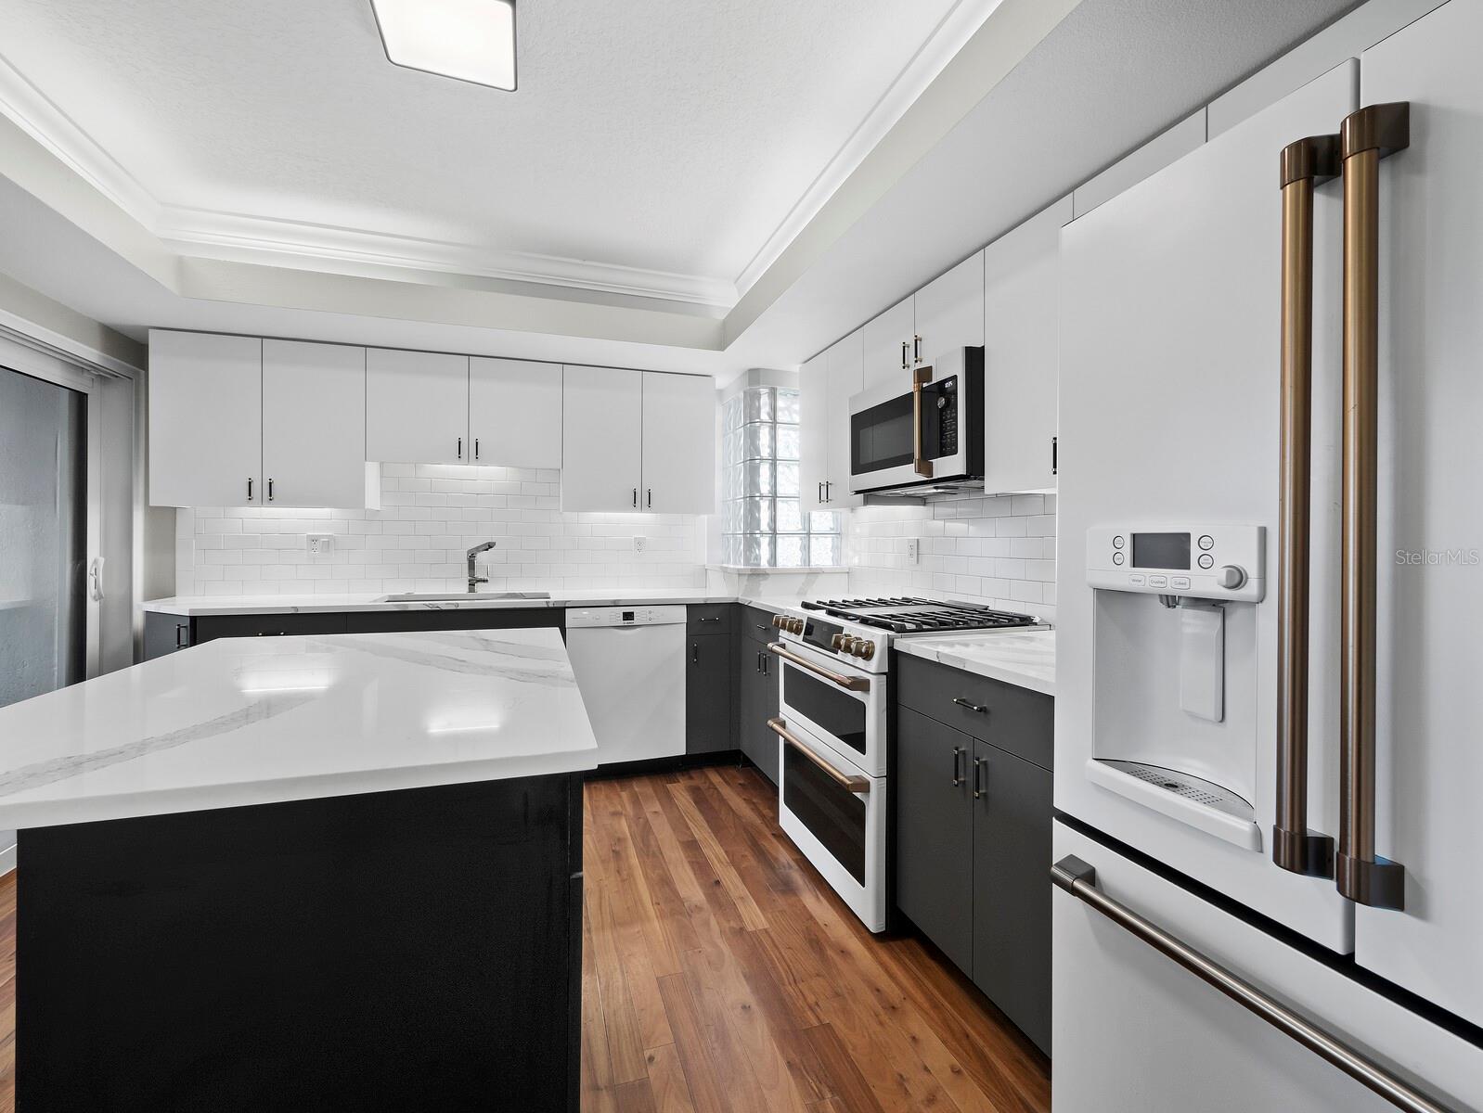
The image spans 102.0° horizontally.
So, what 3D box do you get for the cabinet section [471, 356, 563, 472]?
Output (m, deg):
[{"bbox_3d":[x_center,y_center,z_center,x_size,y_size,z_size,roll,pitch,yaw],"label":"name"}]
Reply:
[{"bbox_3d":[-1.218,-0.741,3.280,0.457,0.557,0.330,0,1,-18],"label":"cabinet section"}]

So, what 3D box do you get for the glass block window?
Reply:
[{"bbox_3d":[0.223,-0.441,3.569,0.585,1.002,0.470,0,1,-19],"label":"glass block window"}]

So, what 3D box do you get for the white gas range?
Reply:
[{"bbox_3d":[0.582,0.687,2.326,0.765,0.965,0.759,0,1,-19],"label":"white gas range"}]

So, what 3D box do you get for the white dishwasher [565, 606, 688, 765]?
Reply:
[{"bbox_3d":[-0.658,0.650,3.265,0.600,0.822,0.590,0,1,-19],"label":"white dishwasher"}]

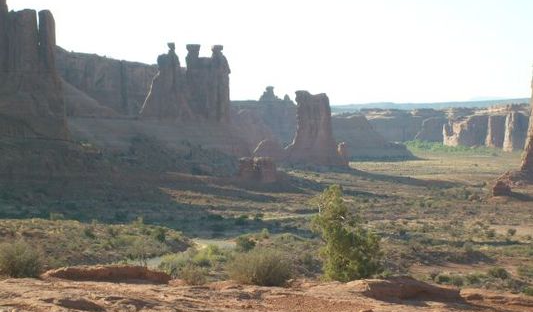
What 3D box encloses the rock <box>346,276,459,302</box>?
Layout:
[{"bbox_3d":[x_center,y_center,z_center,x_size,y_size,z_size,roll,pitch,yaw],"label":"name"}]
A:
[{"bbox_3d":[1.606,1.554,19.000,1.350,0.270,0.850,0,2,5],"label":"rock"}]

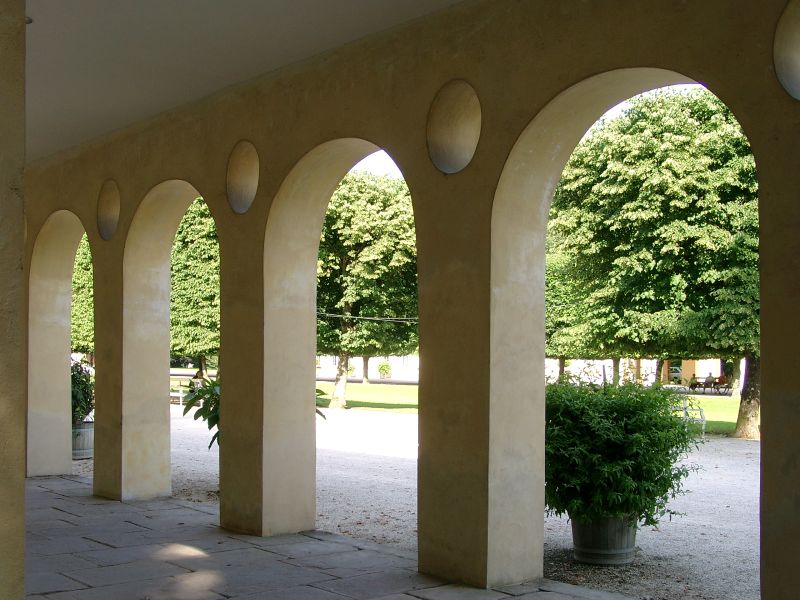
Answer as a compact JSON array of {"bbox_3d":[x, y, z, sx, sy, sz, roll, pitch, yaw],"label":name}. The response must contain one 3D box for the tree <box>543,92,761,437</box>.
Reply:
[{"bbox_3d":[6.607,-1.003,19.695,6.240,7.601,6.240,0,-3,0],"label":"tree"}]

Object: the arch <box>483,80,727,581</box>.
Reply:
[{"bbox_3d":[1.526,0.250,6.174,0.624,3.437,1.999,3,-5,-44],"label":"arch"}]

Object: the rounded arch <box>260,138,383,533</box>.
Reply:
[{"bbox_3d":[-0.323,0.369,8.125,0.624,3.437,1.983,3,-5,-44],"label":"rounded arch"}]

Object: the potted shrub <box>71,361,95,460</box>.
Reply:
[{"bbox_3d":[-5.007,1.702,15.141,0.736,1.526,0.736,3,-5,-44],"label":"potted shrub"}]

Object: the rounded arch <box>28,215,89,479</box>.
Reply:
[{"bbox_3d":[-3.934,0.586,11.987,0.624,3.437,1.977,3,-5,-44],"label":"rounded arch"}]

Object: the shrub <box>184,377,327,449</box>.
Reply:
[{"bbox_3d":[-1.721,1.508,11.330,1.568,1.520,1.651,3,-5,-44],"label":"shrub"}]

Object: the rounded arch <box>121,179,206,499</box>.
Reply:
[{"bbox_3d":[-2.149,0.479,10.053,0.624,3.437,1.980,3,-5,-44],"label":"rounded arch"}]

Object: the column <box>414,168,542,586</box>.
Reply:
[{"bbox_3d":[0.606,0.547,7.138,0.624,2.961,0.713,3,-5,-44],"label":"column"}]

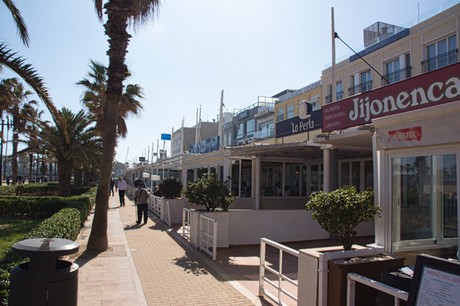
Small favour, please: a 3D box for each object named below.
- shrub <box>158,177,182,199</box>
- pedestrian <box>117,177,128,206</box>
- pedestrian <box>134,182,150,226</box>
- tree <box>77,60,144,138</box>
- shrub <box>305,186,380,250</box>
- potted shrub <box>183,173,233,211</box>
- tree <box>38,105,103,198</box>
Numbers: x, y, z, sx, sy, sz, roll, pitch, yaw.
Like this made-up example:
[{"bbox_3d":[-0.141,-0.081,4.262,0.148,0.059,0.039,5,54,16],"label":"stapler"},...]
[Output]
[{"bbox_3d":[-2.417,1.401,14.000,1.000,0.910,0.980,3,-5,-19],"label":"shrub"},{"bbox_3d":[-6.206,2.232,19.899,0.560,1.710,0.420,2,-4,-9],"label":"pedestrian"},{"bbox_3d":[-3.279,1.803,12.853,0.560,1.640,0.380,3,-5,-19],"label":"pedestrian"},{"bbox_3d":[-7.886,-1.323,22.439,4.200,9.100,4.200,3,-5,-19],"label":"tree"},{"bbox_3d":[1.403,0.807,4.280,0.920,0.780,0.850,3,-5,-19],"label":"shrub"},{"bbox_3d":[-0.578,0.988,8.850,1.220,0.970,1.100,3,-5,-19],"label":"potted shrub"},{"bbox_3d":[-9.576,0.098,20.281,4.100,5.850,4.100,3,-5,-19],"label":"tree"}]

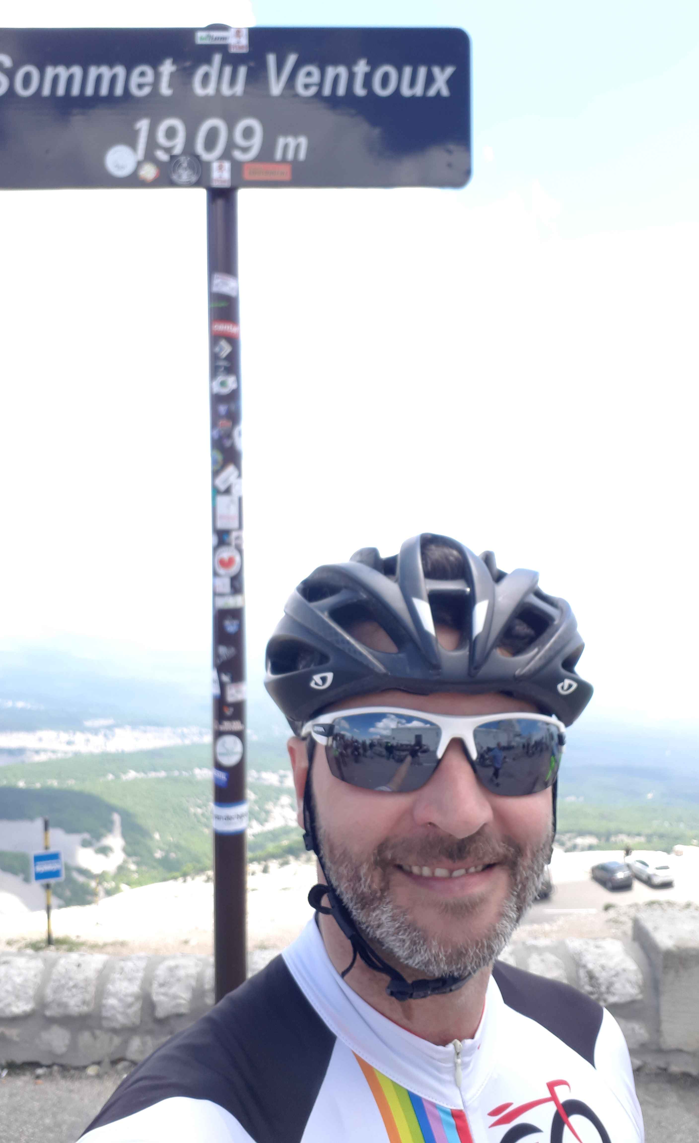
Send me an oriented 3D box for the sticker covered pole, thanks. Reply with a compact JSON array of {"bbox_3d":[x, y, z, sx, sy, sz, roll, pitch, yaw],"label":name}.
[{"bbox_3d":[-0.283,0.252,2.064,0.073,3.144,0.073,-1,-3,-1],"label":"sticker covered pole"}]

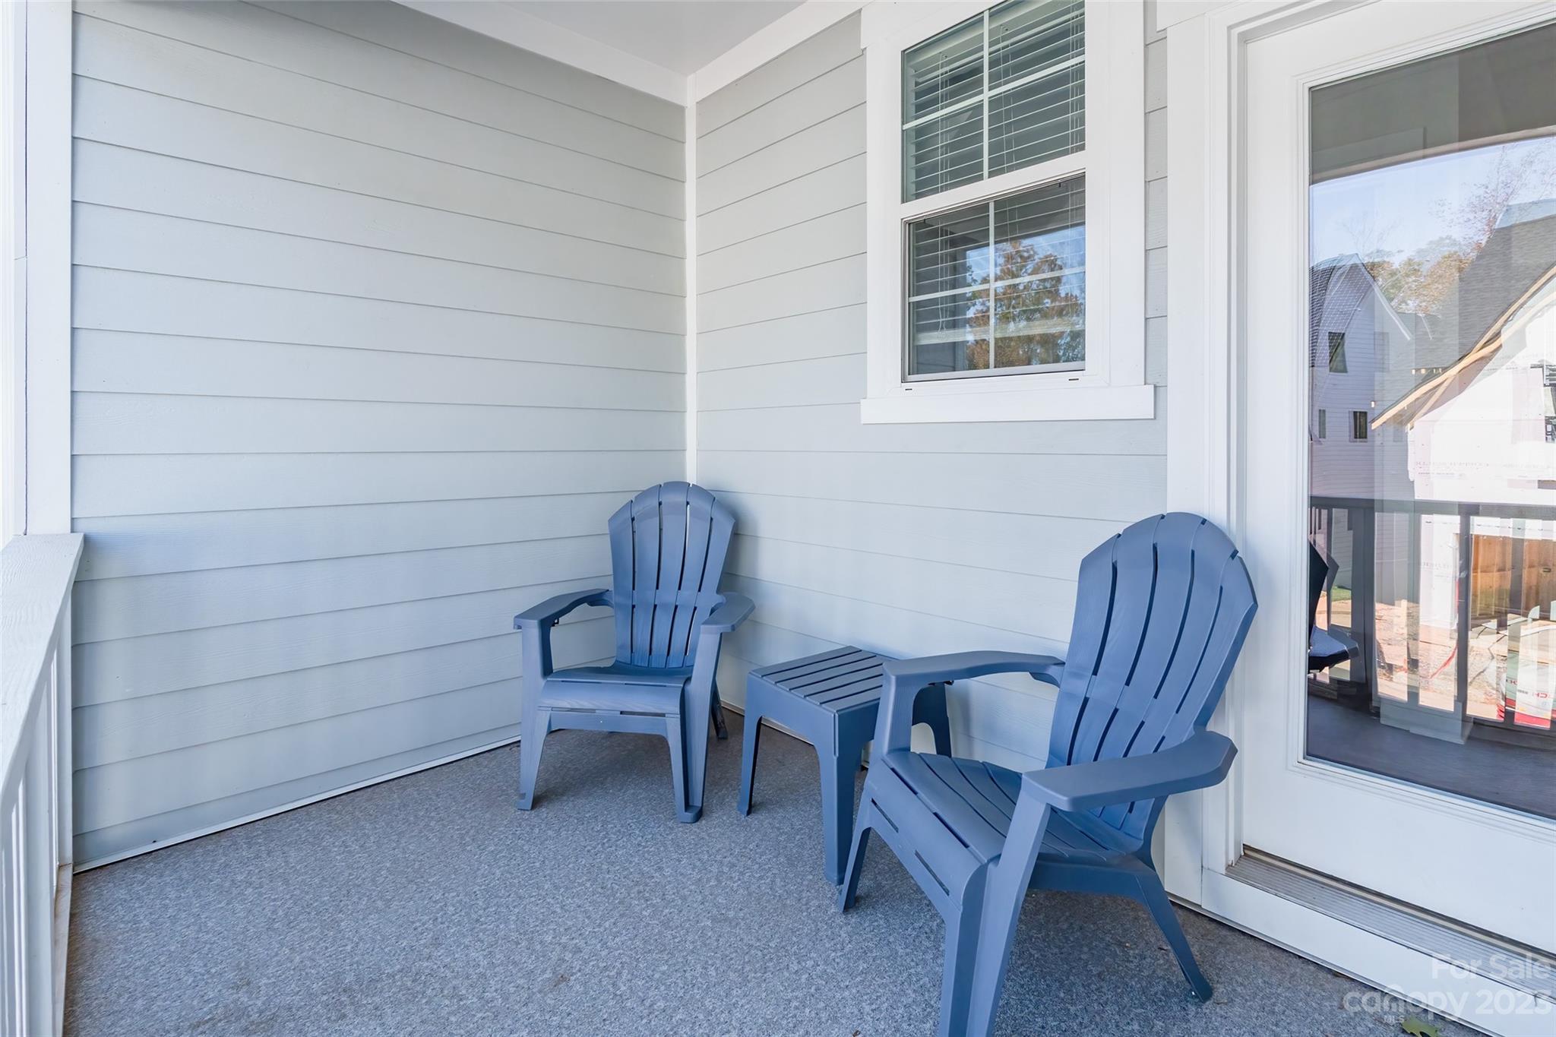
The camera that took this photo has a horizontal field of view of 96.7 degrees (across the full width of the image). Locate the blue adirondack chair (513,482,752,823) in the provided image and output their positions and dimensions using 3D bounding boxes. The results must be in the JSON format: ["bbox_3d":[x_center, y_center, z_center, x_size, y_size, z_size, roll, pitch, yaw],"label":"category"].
[{"bbox_3d":[-0.462,0.377,2.410,0.750,0.946,0.790,1,6,7],"label":"blue adirondack chair"}]

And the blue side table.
[{"bbox_3d":[0.201,0.673,2.037,0.458,0.435,0.442,-4,7,-36],"label":"blue side table"}]

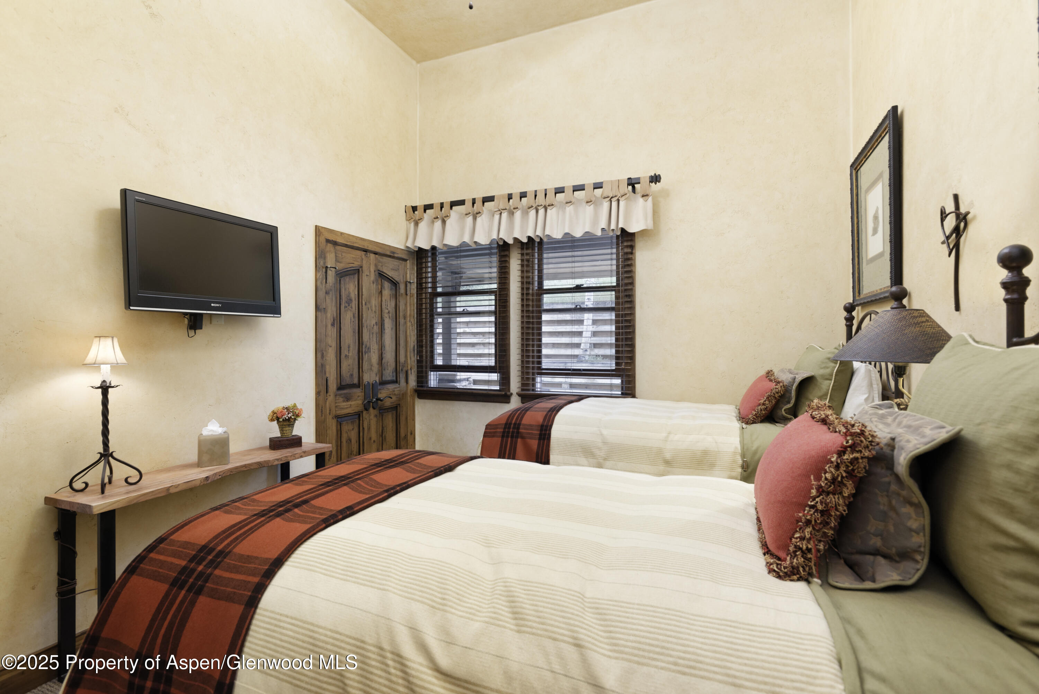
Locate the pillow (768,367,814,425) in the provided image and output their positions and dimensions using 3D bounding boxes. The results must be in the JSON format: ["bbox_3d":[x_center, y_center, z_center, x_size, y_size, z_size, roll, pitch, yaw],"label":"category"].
[{"bbox_3d":[1.388,0.237,2.516,0.130,0.310,0.390,30,12,21],"label":"pillow"}]

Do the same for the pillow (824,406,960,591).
[{"bbox_3d":[0.646,0.235,0.930,0.130,0.310,0.390,30,12,21],"label":"pillow"}]

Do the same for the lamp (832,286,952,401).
[{"bbox_3d":[1.138,0.185,1.466,0.345,0.600,0.345,0,0,24],"label":"lamp"}]

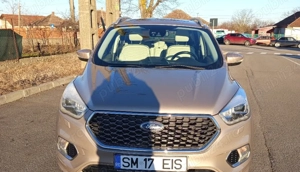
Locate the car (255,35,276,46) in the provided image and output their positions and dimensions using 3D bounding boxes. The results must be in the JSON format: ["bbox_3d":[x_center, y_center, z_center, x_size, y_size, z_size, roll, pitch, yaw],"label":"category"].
[{"bbox_3d":[15.207,-6.148,36.991,4.100,1.440,1.720,6,12,27],"label":"car"}]

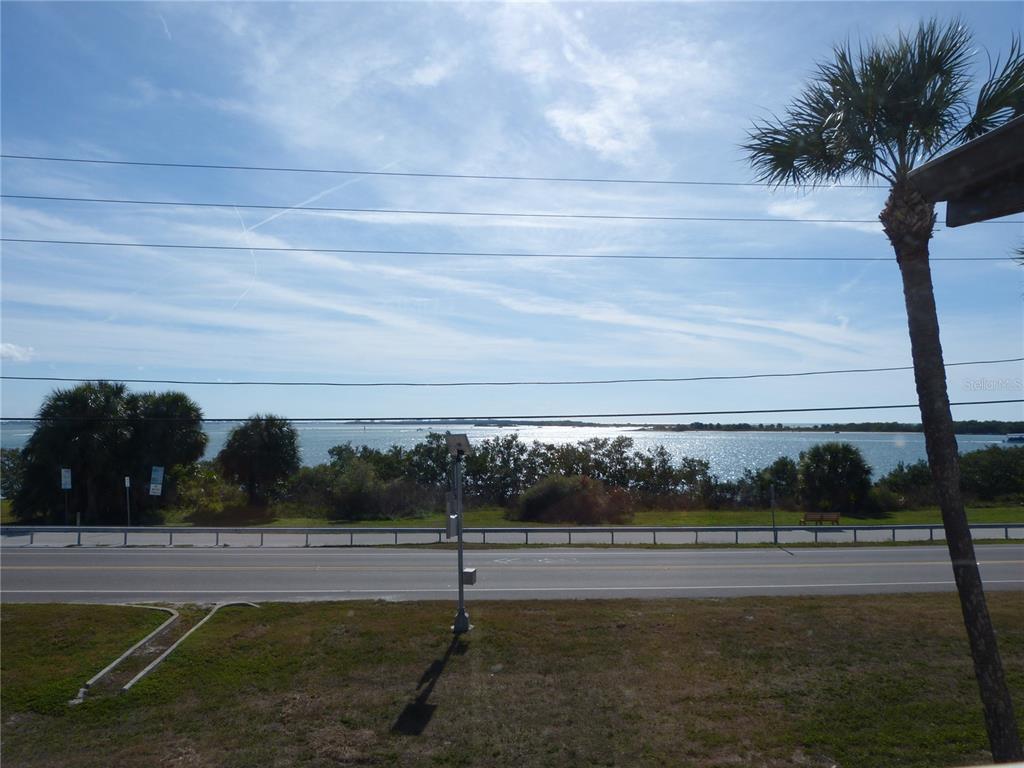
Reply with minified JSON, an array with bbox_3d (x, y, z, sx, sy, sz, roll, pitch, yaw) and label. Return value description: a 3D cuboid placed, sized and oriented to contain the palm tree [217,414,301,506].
[{"bbox_3d":[-15.585,4.818,45.652,4.900,5.750,4.800,0,-3,-5],"label":"palm tree"}]

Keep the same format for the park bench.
[{"bbox_3d":[16.272,7.106,39.021,1.900,0.800,0.650,0,-3,-5],"label":"park bench"}]

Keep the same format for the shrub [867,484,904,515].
[{"bbox_3d":[22.883,7.024,45.344,2.000,1.650,1.800,0,-3,-5],"label":"shrub"}]

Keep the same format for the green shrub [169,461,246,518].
[{"bbox_3d":[-17.987,6.060,43.781,4.300,3.050,3.300,0,-3,-5],"label":"green shrub"}]

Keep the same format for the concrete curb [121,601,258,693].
[{"bbox_3d":[-7.767,6.289,18.509,1.200,0.330,6.900,0,-3,-5],"label":"concrete curb"}]

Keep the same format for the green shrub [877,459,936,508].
[{"bbox_3d":[26.040,6.574,48.878,3.800,2.950,3.200,0,-3,-5],"label":"green shrub"}]

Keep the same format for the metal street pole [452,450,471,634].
[{"bbox_3d":[-1.286,4.036,18.923,0.400,4.650,0.400,0,-3,-5],"label":"metal street pole"}]

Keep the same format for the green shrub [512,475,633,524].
[{"bbox_3d":[3.384,6.327,41.365,6.200,2.450,4.000,0,-3,-5],"label":"green shrub"}]

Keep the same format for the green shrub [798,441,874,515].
[{"bbox_3d":[19.607,5.710,44.911,4.200,4.200,4.000,0,-3,-5],"label":"green shrub"}]

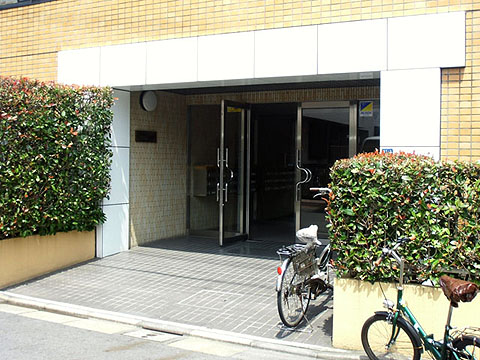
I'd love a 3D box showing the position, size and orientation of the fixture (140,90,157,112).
[{"bbox_3d":[-1.381,-1.186,9.850,0.100,0.315,0.315,1,2,30],"label":"fixture"}]

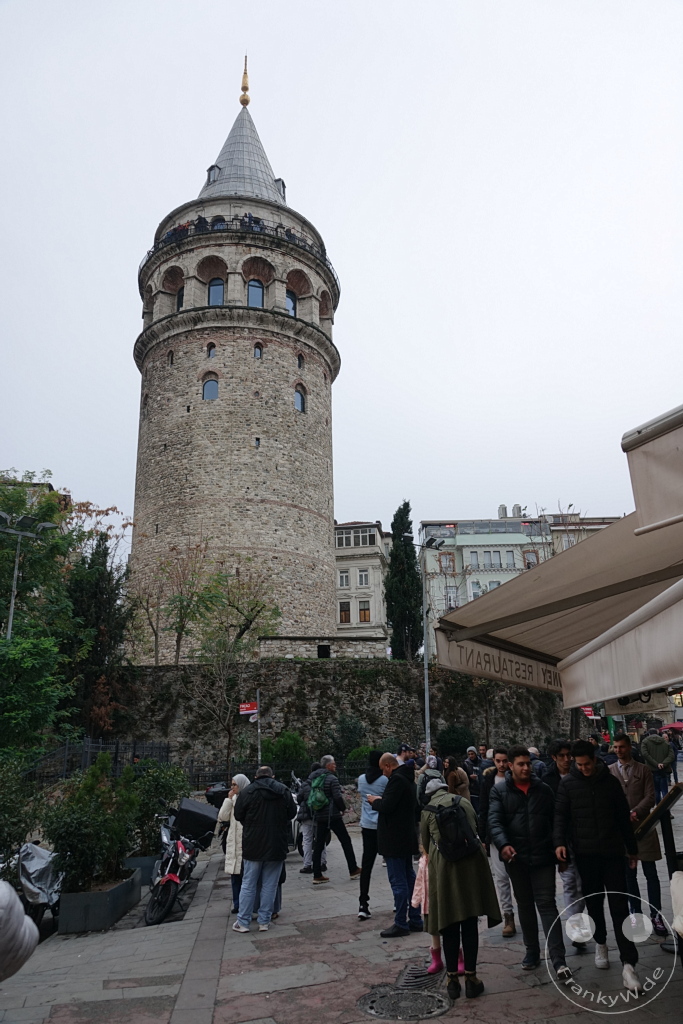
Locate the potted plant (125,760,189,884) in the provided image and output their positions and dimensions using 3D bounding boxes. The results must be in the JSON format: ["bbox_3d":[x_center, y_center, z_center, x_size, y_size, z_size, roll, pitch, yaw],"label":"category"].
[{"bbox_3d":[-2.926,5.097,11.780,1.050,1.760,1.050,-2,-18,0],"label":"potted plant"}]

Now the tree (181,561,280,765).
[{"bbox_3d":[-5.327,7.756,34.927,4.600,11.050,4.400,-1,-18,0],"label":"tree"}]

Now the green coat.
[{"bbox_3d":[0.946,2.871,5.858,0.600,1.080,0.550,2,-18,-11],"label":"green coat"}]

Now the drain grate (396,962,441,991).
[{"bbox_3d":[0.671,3.878,5.907,0.370,0.040,0.560,-6,-19,14],"label":"drain grate"}]

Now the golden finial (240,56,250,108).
[{"bbox_3d":[-10.065,-45.452,74.848,1.050,7.170,1.050,-1,-18,0],"label":"golden finial"}]

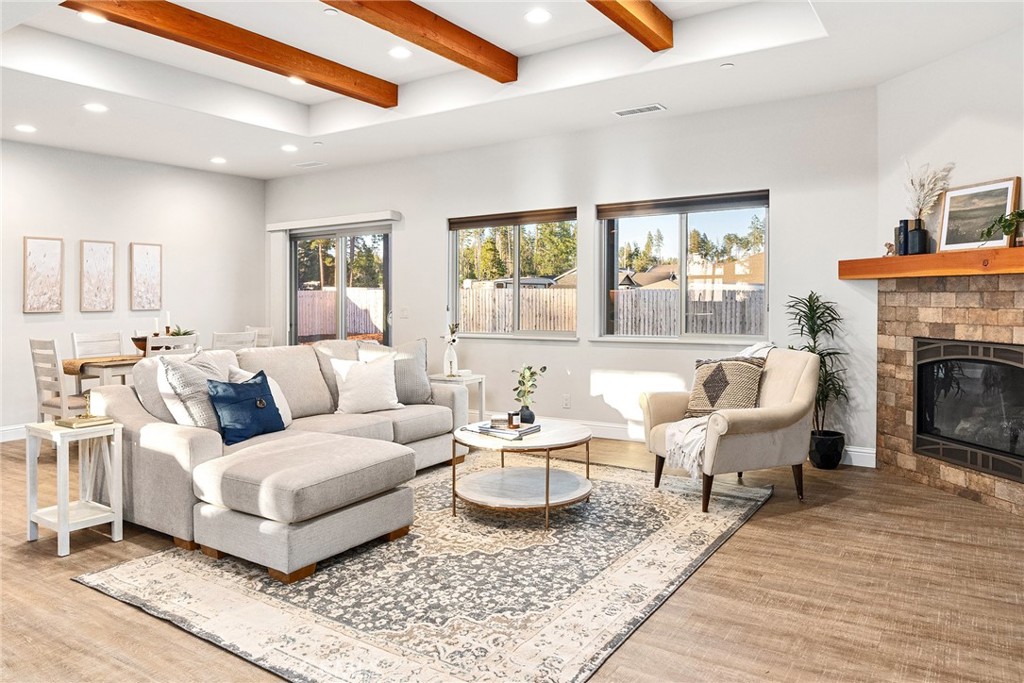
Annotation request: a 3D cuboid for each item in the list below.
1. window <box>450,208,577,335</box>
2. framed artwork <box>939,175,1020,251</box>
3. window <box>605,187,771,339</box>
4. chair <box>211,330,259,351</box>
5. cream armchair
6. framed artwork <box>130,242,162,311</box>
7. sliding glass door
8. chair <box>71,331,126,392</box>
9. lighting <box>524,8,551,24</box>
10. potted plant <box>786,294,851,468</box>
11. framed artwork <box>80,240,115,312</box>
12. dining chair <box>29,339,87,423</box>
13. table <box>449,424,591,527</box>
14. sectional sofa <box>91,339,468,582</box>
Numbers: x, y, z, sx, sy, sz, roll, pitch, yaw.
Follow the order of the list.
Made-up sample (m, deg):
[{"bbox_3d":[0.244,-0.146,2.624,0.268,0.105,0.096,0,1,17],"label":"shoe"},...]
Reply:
[{"bbox_3d":[0.003,-0.642,6.674,1.470,1.207,0.120,2,3,32],"label":"window"},{"bbox_3d":[2.740,-0.725,4.025,0.041,0.401,0.488,5,3,-12],"label":"framed artwork"},{"bbox_3d":[1.411,-0.600,5.795,1.480,1.207,0.120,2,3,32],"label":"window"},{"bbox_3d":[-2.639,0.394,6.146,0.560,0.975,0.470,1,3,33],"label":"chair"},{"bbox_3d":[1.422,0.517,4.394,0.867,0.912,0.932,-2,4,-19],"label":"cream armchair"},{"bbox_3d":[-3.862,-0.679,7.221,0.038,0.703,0.313,2,5,33],"label":"framed artwork"},{"bbox_3d":[-2.001,-0.258,7.760,1.620,2.040,0.110,1,3,33],"label":"sliding glass door"},{"bbox_3d":[-3.566,0.402,6.113,0.540,0.970,0.450,2,3,32],"label":"chair"},{"bbox_3d":[0.162,-1.994,4.202,0.165,0.020,0.165,-1,4,0],"label":"lighting"},{"bbox_3d":[2.275,0.275,5.060,0.430,1.310,0.420,2,3,32],"label":"potted plant"},{"bbox_3d":[-4.131,-0.649,6.812,0.038,0.703,0.306,2,5,33],"label":"framed artwork"},{"bbox_3d":[-3.413,0.451,5.430,0.470,0.975,0.560,1,3,33],"label":"dining chair"},{"bbox_3d":[0.068,0.771,4.089,0.835,0.475,0.835,-1,2,0],"label":"table"},{"bbox_3d":[-1.085,0.519,4.398,1.780,0.964,2.294,2,5,33],"label":"sectional sofa"}]

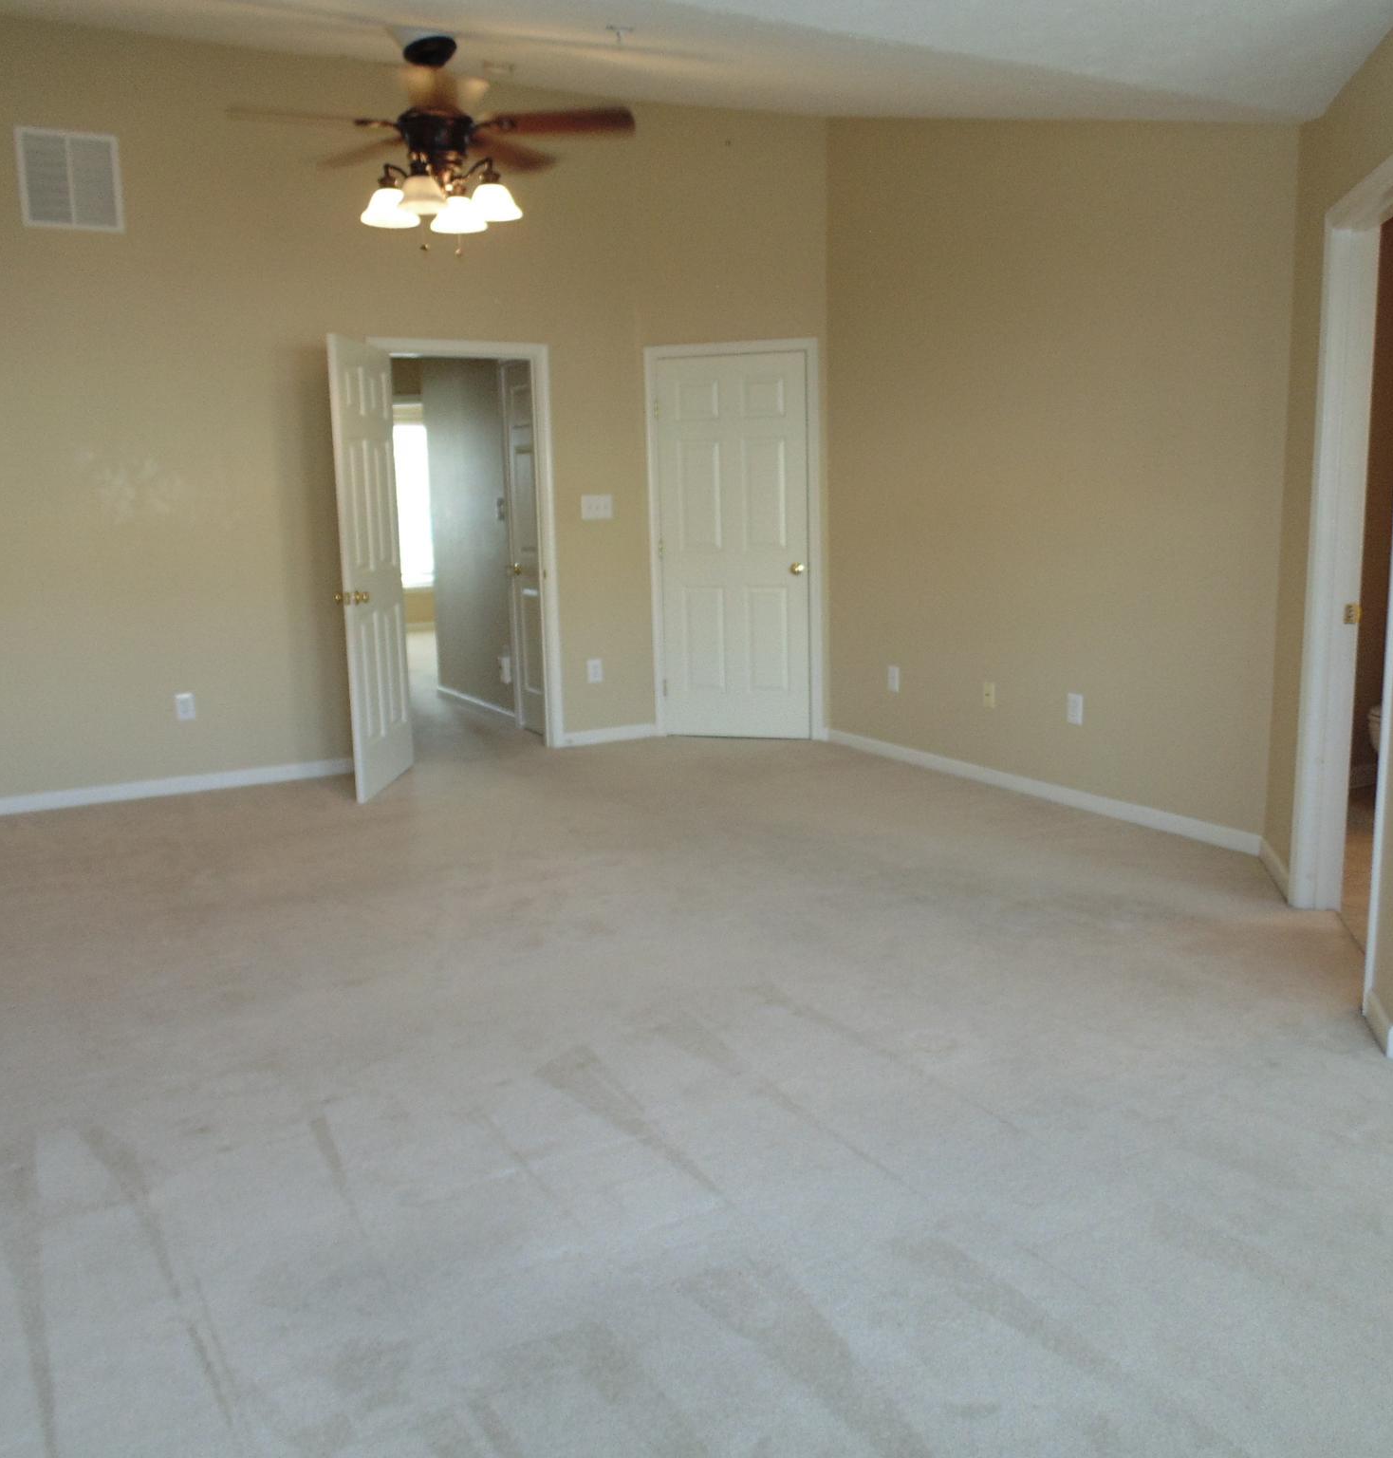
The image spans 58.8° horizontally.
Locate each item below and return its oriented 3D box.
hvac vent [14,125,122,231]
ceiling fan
[{"bbox_3d":[-2.612,-2.292,5.160,0.380,0.395,0.020,-7,12,-30],"label":"hvac vent"},{"bbox_3d":[-0.880,-1.996,4.152,1.330,0.649,1.330,-1,10,0],"label":"ceiling fan"}]

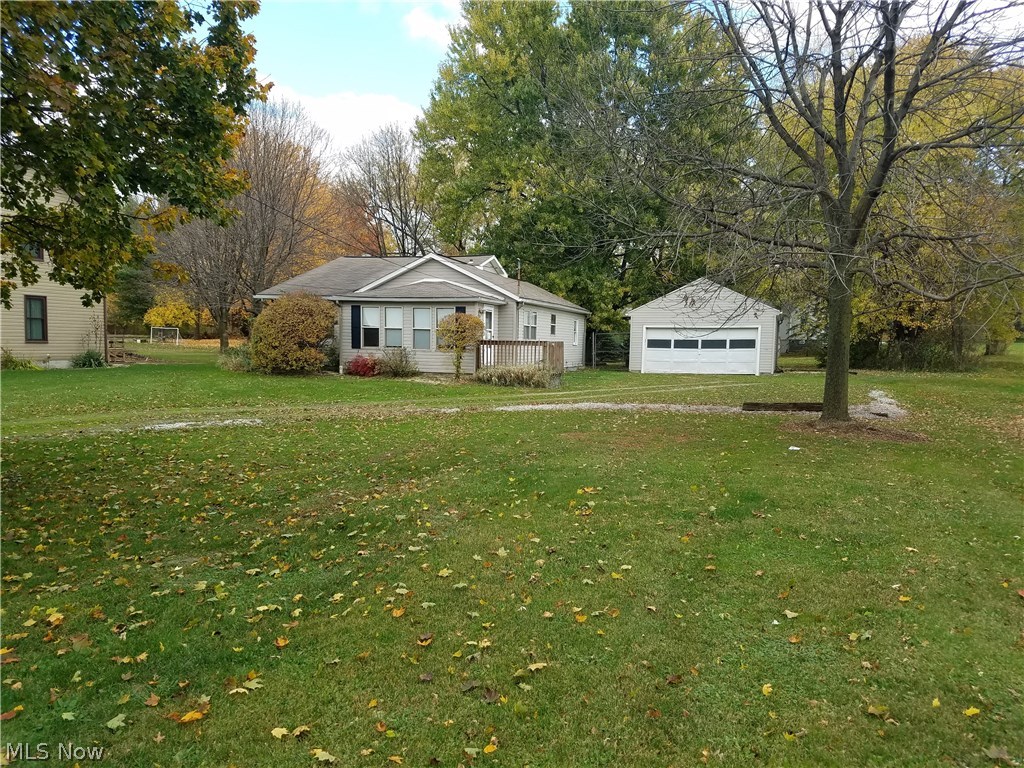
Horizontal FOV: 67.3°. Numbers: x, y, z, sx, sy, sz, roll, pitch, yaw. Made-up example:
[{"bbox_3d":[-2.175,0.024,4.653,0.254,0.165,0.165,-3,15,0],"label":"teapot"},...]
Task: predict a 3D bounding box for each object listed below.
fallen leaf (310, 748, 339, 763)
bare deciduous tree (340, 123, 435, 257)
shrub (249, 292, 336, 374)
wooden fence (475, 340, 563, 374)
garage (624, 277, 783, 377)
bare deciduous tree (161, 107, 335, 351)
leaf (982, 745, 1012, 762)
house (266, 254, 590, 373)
[{"bbox_3d":[-0.670,1.327,2.748,0.100,0.025,0.090,0,3,-13],"label":"fallen leaf"},{"bbox_3d":[-8.832,-10.584,55.000,7.200,16.200,7.200,0,3,-9],"label":"bare deciduous tree"},{"bbox_3d":[-7.671,-1.738,27.000,3.000,2.750,2.900,0,3,-15],"label":"shrub"},{"bbox_3d":[0.346,-0.920,26.314,2.350,1.120,2.450,2,3,17],"label":"wooden fence"},{"bbox_3d":[9.486,-2.743,37.096,6.650,4.250,6.900,2,3,20],"label":"garage"},{"bbox_3d":[-16.632,-9.861,48.000,11.000,15.500,11.000,0,3,-19],"label":"bare deciduous tree"},{"bbox_3d":[1.784,1.357,2.825,0.105,0.025,0.105,3,4,32],"label":"leaf"},{"bbox_3d":[-2.960,-2.931,32.513,9.600,4.400,13.050,2,3,17],"label":"house"}]

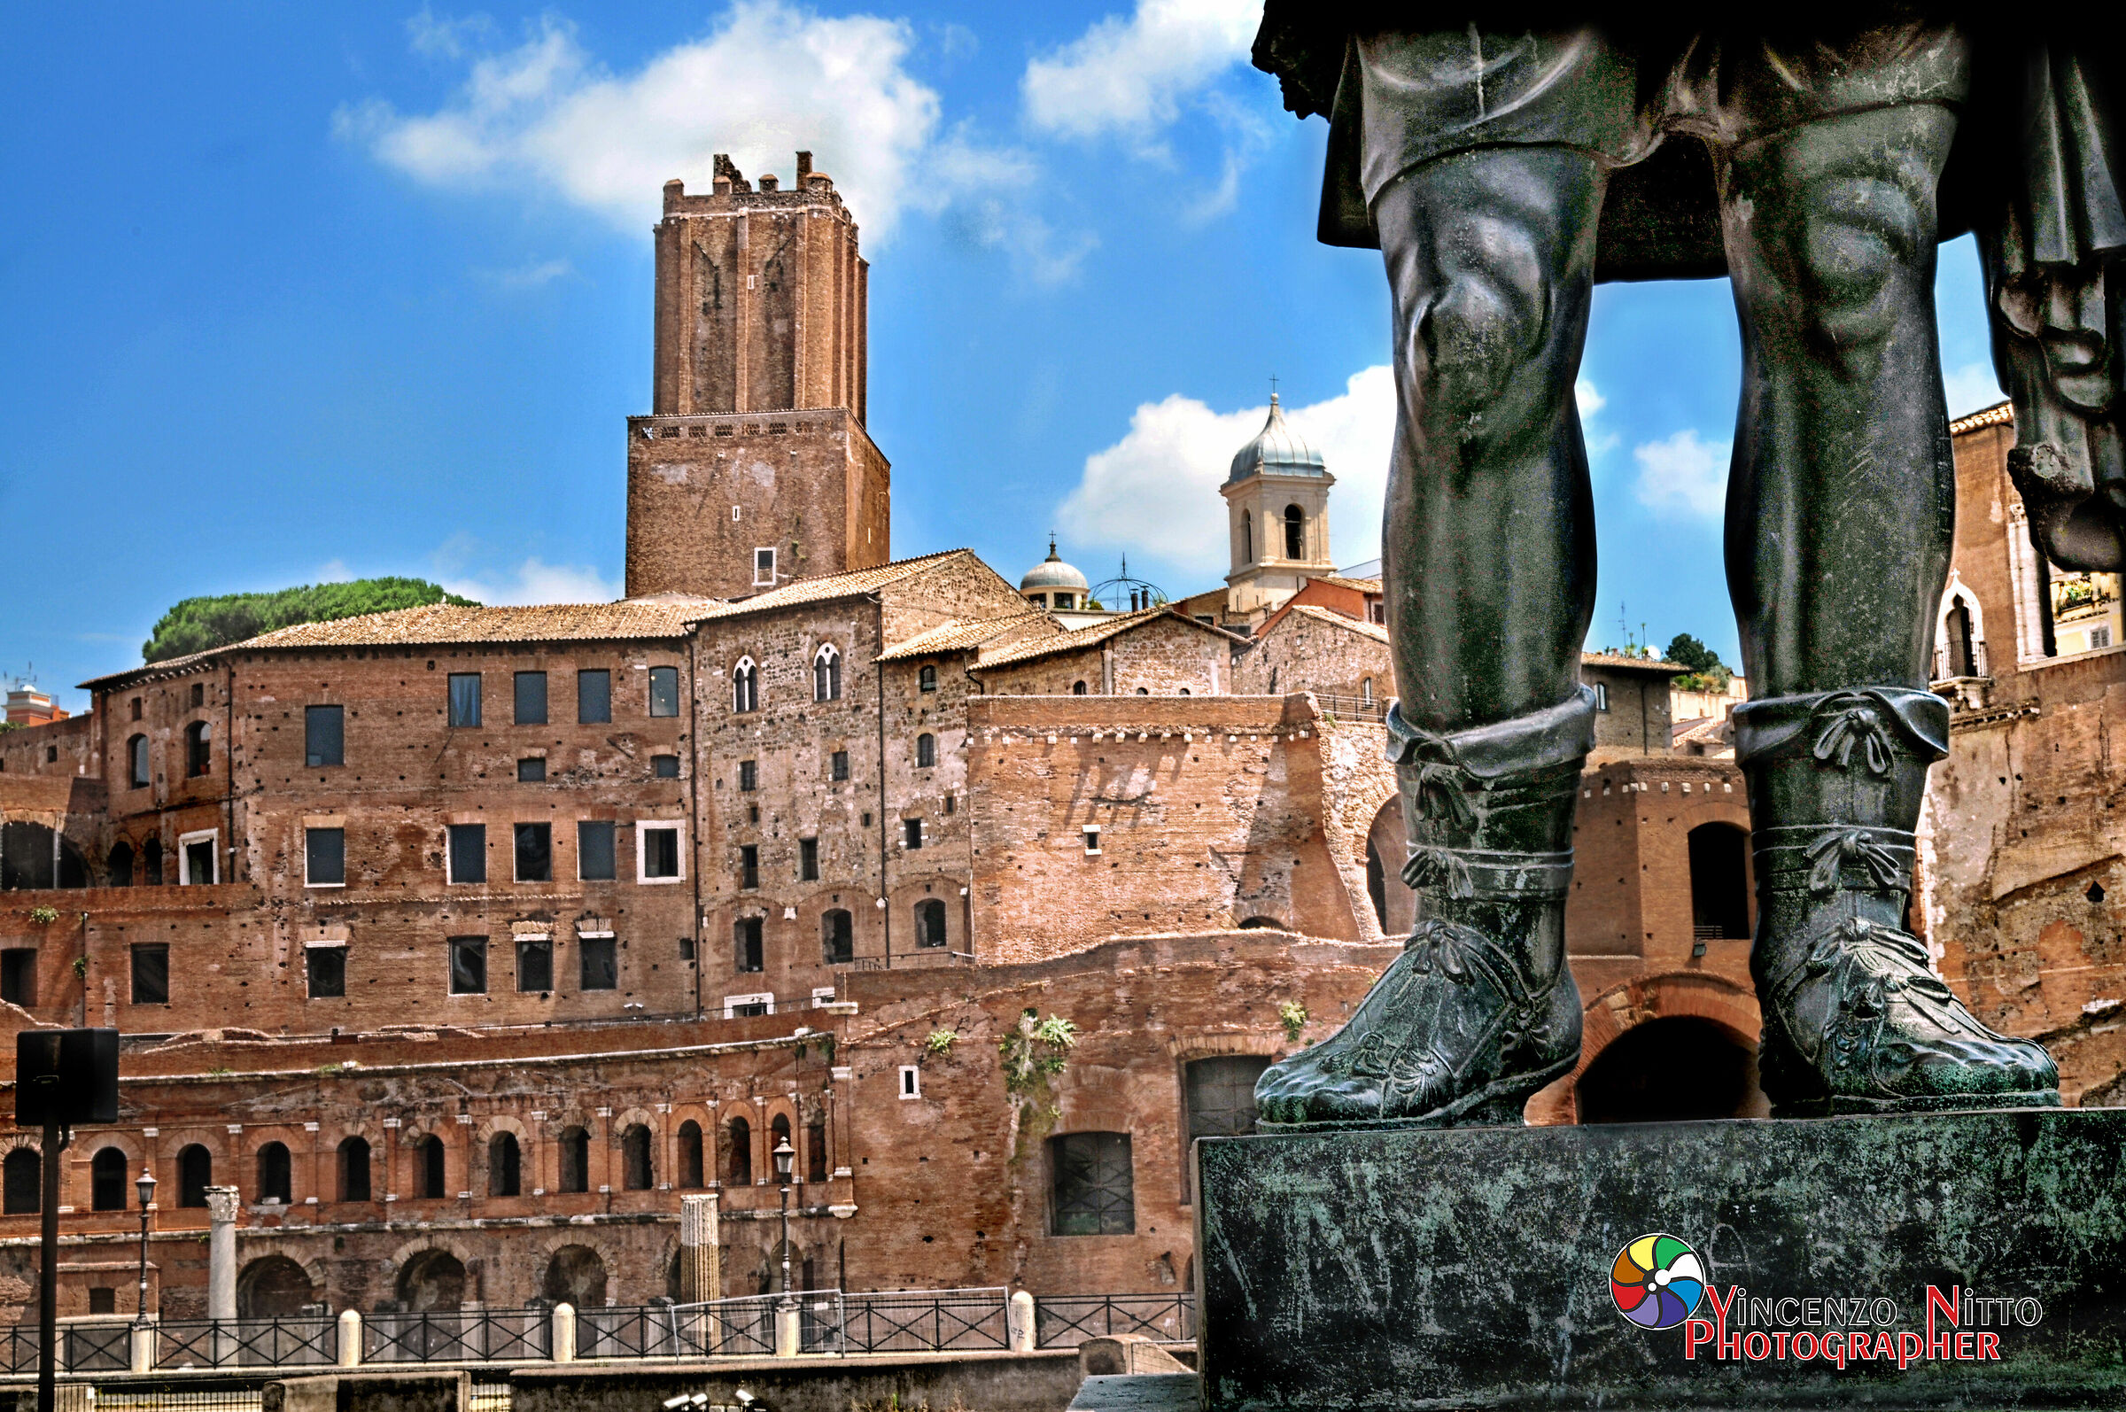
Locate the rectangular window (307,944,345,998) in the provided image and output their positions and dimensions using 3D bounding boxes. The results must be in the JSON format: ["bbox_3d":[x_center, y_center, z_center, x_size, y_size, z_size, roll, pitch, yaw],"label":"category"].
[{"bbox_3d":[-26.968,9.724,129.782,1.370,1.950,0.300,-2,-8,-4],"label":"rectangular window"}]

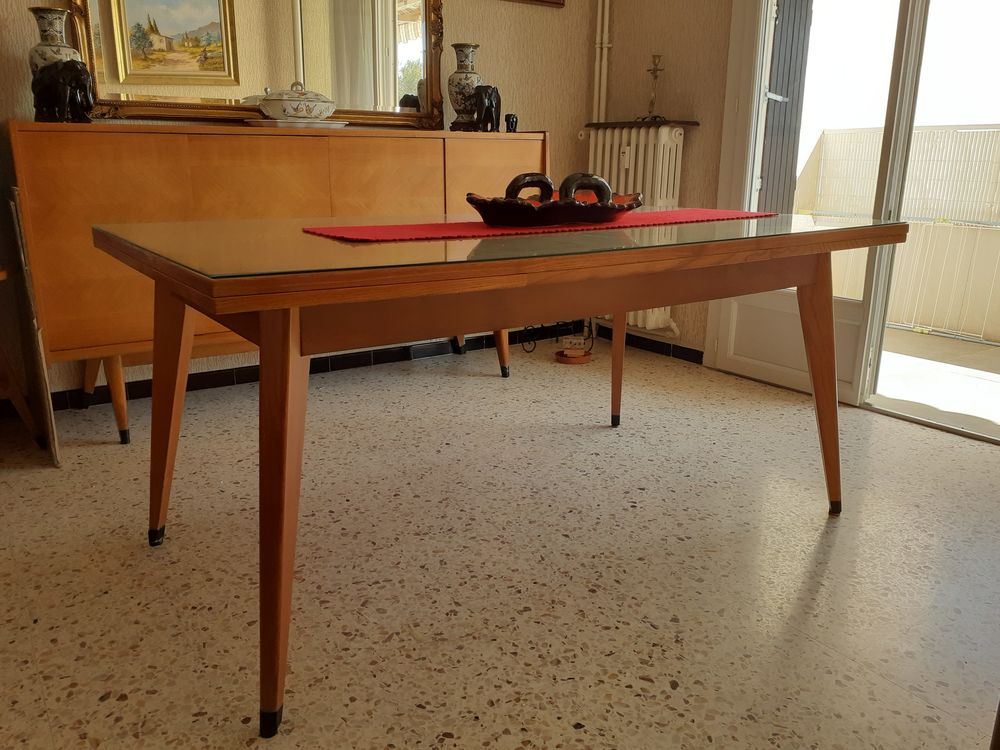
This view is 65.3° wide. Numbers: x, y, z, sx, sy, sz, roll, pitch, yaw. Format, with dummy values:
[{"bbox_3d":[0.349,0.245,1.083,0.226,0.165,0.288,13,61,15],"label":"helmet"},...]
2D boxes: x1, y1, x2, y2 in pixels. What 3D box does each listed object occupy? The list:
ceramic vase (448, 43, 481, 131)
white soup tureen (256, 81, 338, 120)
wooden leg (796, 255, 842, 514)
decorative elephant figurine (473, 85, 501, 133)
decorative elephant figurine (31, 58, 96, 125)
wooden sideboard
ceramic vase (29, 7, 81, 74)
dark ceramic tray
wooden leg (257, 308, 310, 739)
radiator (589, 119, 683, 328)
[{"bbox_3d":[-0.141,-1.179,3.233,0.138,0.351,0.138,0,15,0],"label":"ceramic vase"},{"bbox_3d":[-0.742,-0.994,2.858,0.285,0.145,0.205,-6,16,-22],"label":"white soup tureen"},{"bbox_3d":[0.827,0.014,2.008,0.085,0.721,0.055,-8,14,9],"label":"wooden leg"},{"bbox_3d":[-0.056,-1.075,3.169,0.110,0.183,0.155,-3,15,-9],"label":"decorative elephant figurine"},{"bbox_3d":[-1.327,-0.858,2.370,0.160,0.183,0.110,6,16,23],"label":"decorative elephant figurine"},{"bbox_3d":[-0.730,-0.422,3.051,1.904,1.016,0.490,-10,18,-31],"label":"wooden sideboard"},{"bbox_3d":[-1.391,-0.969,2.457,0.138,0.351,0.138,-10,18,-31],"label":"ceramic vase"},{"bbox_3d":[0.135,-0.425,1.866,0.460,0.115,0.270,-10,18,-33],"label":"dark ceramic tray"},{"bbox_3d":[-0.353,0.221,1.246,0.055,0.721,0.085,5,6,17],"label":"wooden leg"},{"bbox_3d":[0.619,-0.698,3.675,0.143,0.886,0.470,-10,18,-31],"label":"radiator"}]

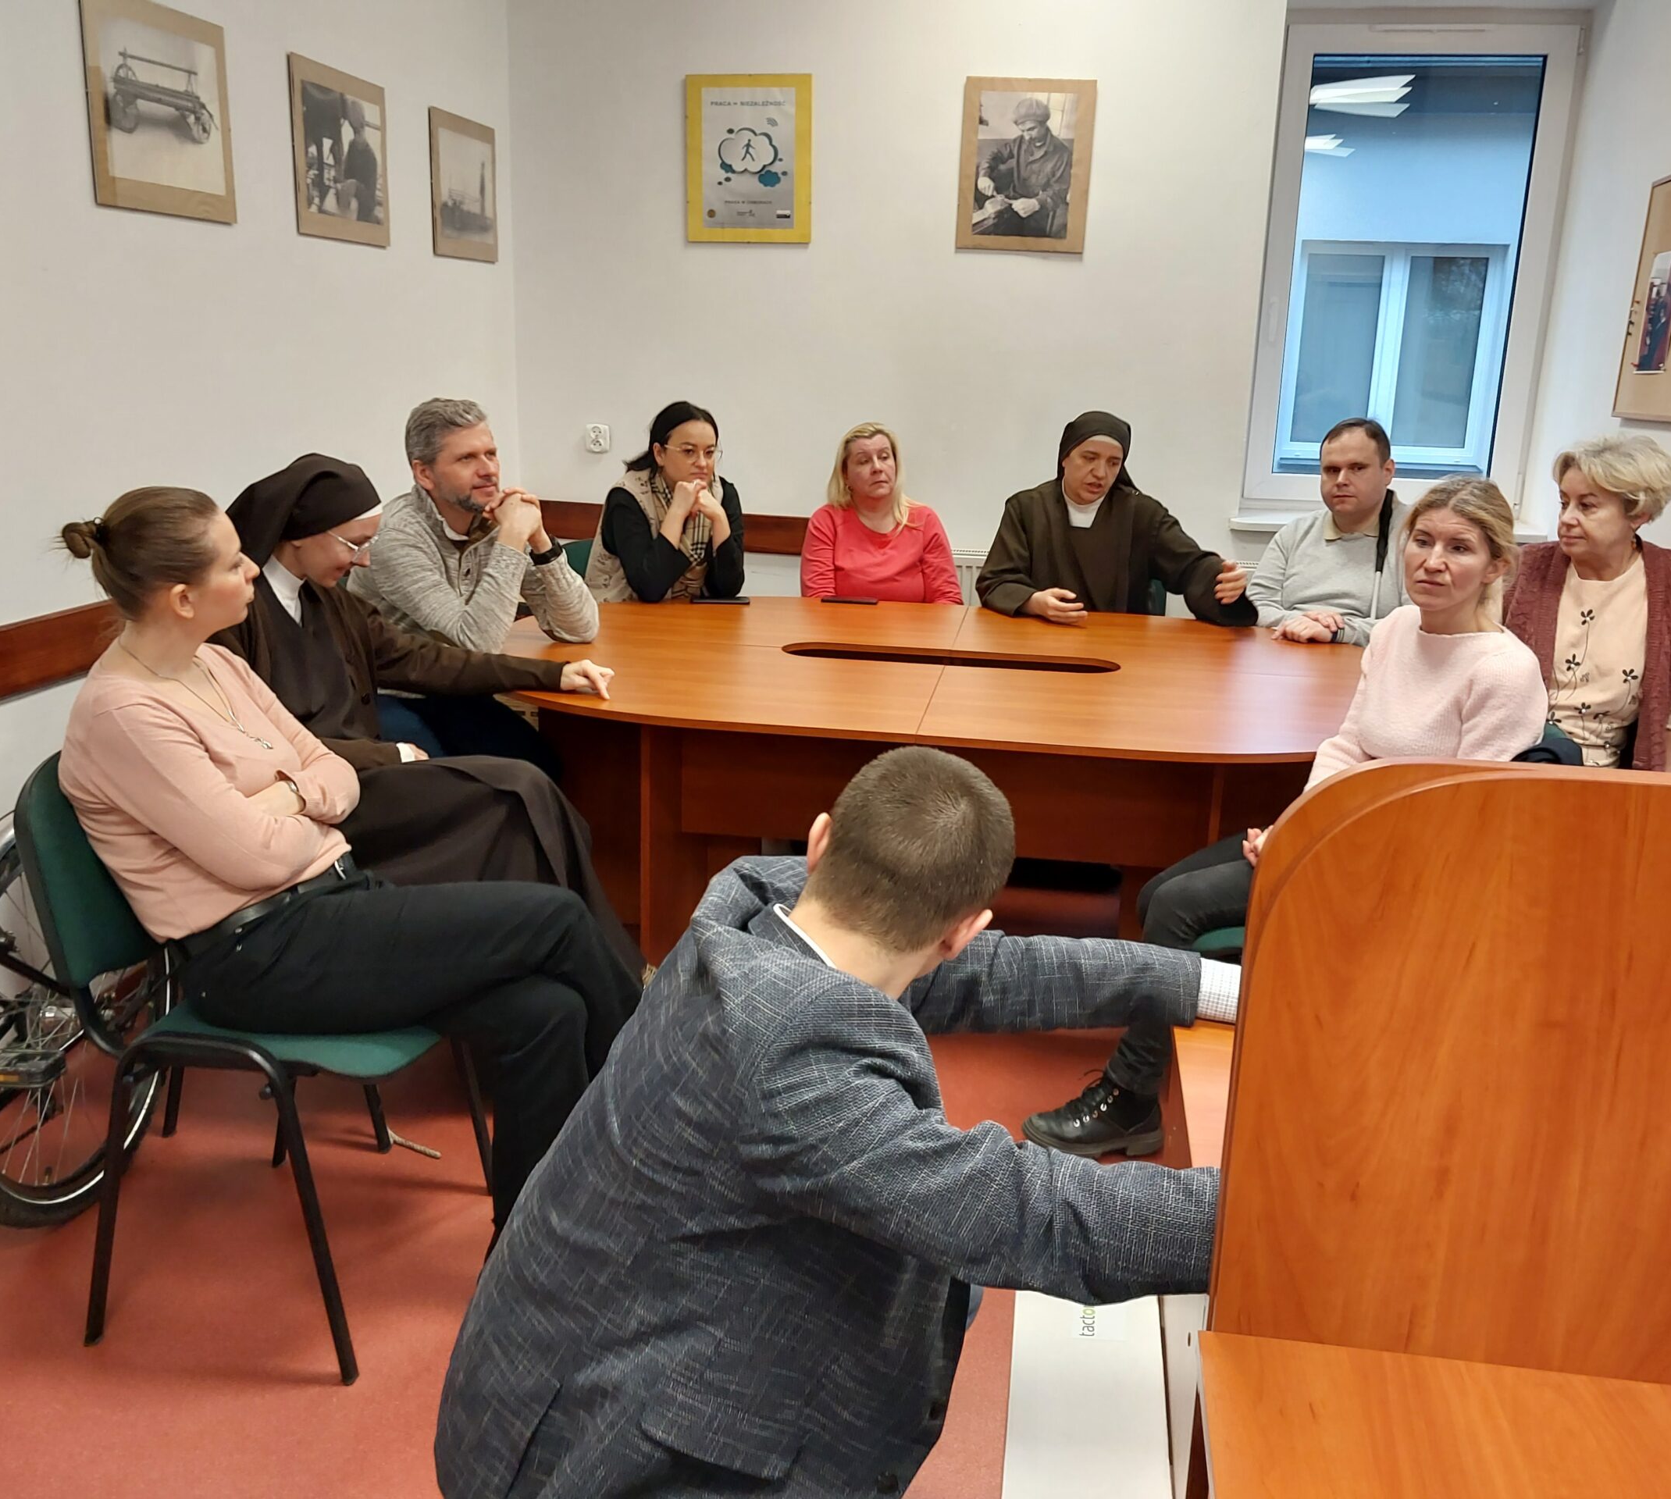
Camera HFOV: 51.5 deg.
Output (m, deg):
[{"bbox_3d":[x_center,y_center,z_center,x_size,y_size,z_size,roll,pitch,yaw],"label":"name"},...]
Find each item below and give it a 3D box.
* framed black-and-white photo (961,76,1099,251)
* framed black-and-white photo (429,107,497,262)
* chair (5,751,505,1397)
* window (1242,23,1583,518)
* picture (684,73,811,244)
[{"bbox_3d":[0.583,-1.788,5.311,0.395,0.505,0.020,4,13,8],"label":"framed black-and-white photo"},{"bbox_3d":[-1.075,-1.641,5.082,0.020,0.395,0.515,4,13,8],"label":"framed black-and-white photo"},{"bbox_3d":[-0.823,0.365,2.506,0.540,0.820,0.550,5,13,10],"label":"chair"},{"bbox_3d":[1.793,-1.491,5.465,0.860,1.470,0.100,4,13,8],"label":"window"},{"bbox_3d":[-0.272,-1.854,5.445,0.400,0.500,0.020,4,13,11],"label":"picture"}]

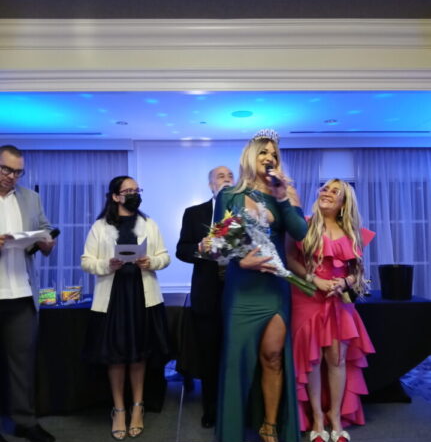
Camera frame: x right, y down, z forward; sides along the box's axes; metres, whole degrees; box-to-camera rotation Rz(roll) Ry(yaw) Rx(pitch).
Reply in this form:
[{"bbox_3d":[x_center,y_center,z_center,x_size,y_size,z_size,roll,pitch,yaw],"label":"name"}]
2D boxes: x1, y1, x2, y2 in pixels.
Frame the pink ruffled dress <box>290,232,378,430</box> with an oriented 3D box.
[{"bbox_3d":[0.751,0.694,2.970,0.540,1.270,0.460,0,-1,8],"label":"pink ruffled dress"}]

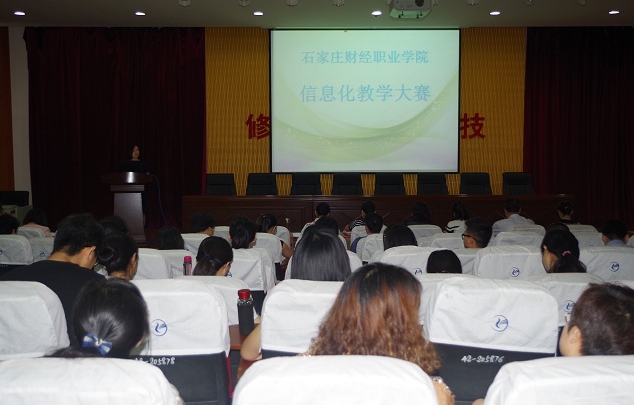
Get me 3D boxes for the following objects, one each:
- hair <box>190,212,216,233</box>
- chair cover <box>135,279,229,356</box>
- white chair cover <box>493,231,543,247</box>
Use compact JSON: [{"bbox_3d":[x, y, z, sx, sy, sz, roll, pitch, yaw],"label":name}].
[{"bbox_3d":[-1.038,0.190,5.750,0.200,0.220,0.220,1,5,15],"label":"hair"},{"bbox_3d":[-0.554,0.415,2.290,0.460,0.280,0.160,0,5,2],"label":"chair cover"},{"bbox_3d":[1.859,0.405,5.735,0.480,0.270,0.170,0,5,0],"label":"white chair cover"}]

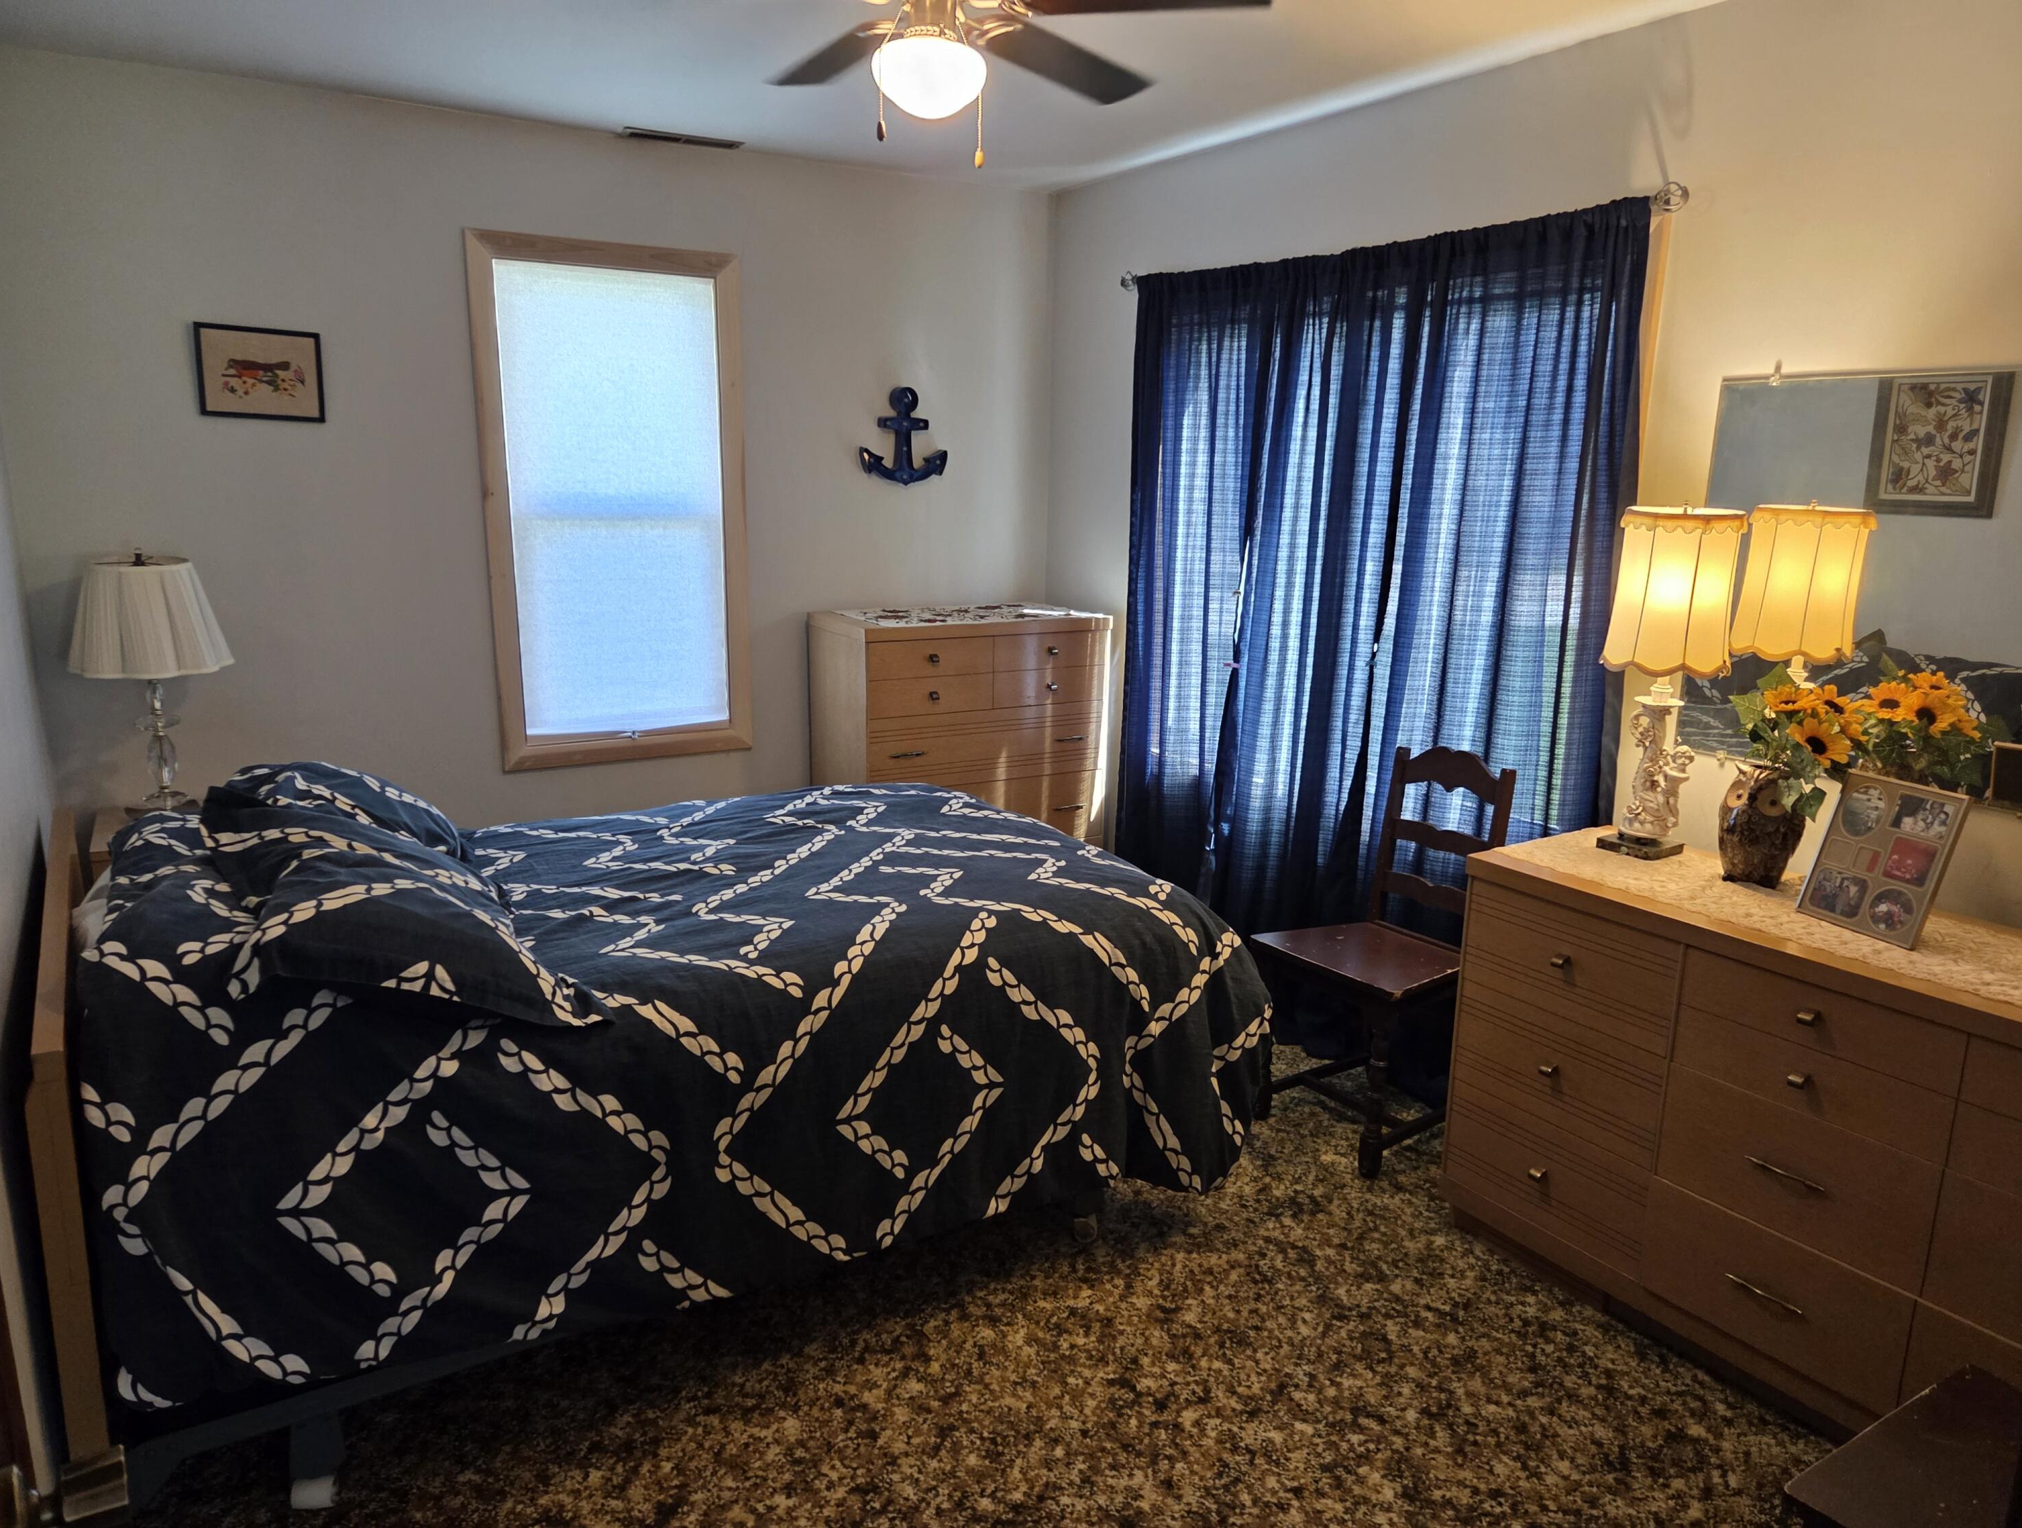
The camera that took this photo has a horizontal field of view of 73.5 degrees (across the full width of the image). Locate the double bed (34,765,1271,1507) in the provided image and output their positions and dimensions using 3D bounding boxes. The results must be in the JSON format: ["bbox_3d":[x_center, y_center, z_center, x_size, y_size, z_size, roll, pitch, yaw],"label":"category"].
[{"bbox_3d":[-0.754,0.469,2.900,2.095,0.925,1.485,-7,15,-31],"label":"double bed"}]

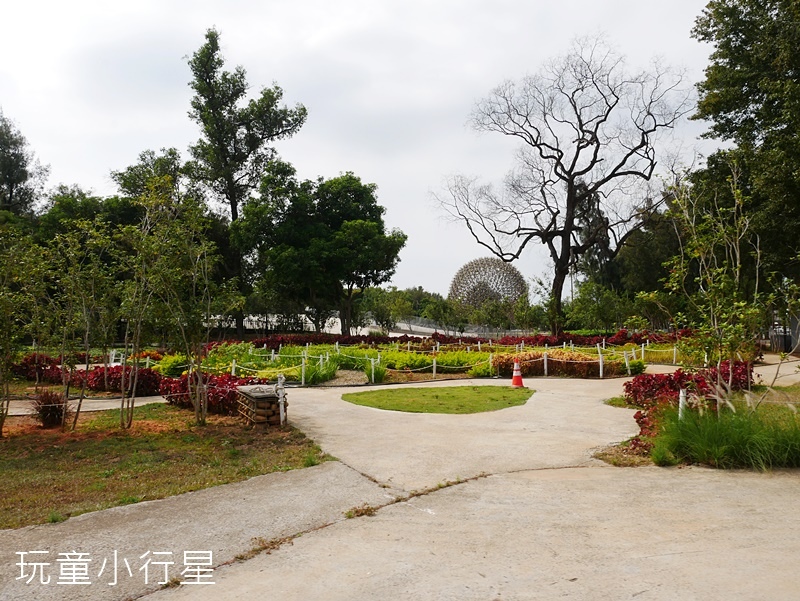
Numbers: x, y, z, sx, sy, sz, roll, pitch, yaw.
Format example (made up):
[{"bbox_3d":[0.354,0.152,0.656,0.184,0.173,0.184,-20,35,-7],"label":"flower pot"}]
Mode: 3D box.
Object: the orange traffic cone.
[{"bbox_3d":[2.819,1.755,13.300,0.340,0.707,0.340,0,-3,0],"label":"orange traffic cone"}]

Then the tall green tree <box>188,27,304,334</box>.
[{"bbox_3d":[-11.063,-8.360,40.000,8.649,22.486,8.649,0,-3,0],"label":"tall green tree"}]

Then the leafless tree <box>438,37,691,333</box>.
[{"bbox_3d":[11.928,-8.108,40.000,18.306,21.838,16.476,0,-3,0],"label":"leafless tree"}]

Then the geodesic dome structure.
[{"bbox_3d":[15.946,-0.901,100.000,14.414,14.054,14.414,0,-3,0],"label":"geodesic dome structure"}]

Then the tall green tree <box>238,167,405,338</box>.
[{"bbox_3d":[-5.516,-3.232,39.000,11.946,12.086,11.349,0,-3,0],"label":"tall green tree"}]

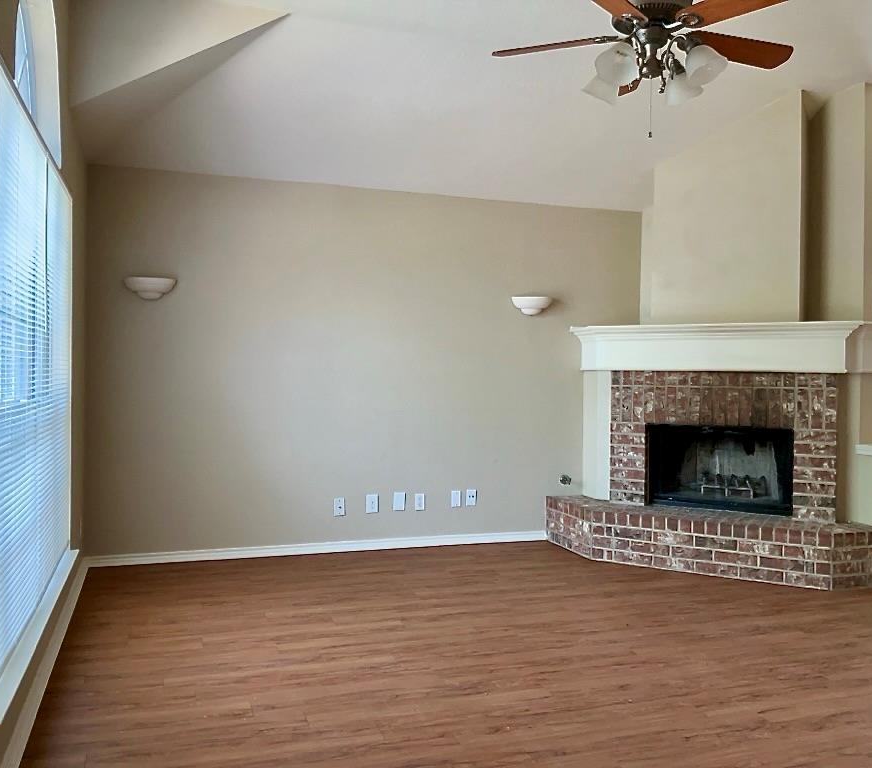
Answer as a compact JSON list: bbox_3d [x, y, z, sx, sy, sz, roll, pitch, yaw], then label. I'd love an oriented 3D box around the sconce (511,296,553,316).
[{"bbox_3d":[0.719,-0.548,5.680,0.315,0.133,0.150,0,1,-19],"label":"sconce"}]

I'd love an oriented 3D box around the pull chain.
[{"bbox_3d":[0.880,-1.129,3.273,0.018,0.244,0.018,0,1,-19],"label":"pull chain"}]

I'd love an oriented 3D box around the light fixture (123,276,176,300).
[{"bbox_3d":[-1.737,-0.576,4.867,0.315,0.132,0.150,0,1,-19],"label":"light fixture"}]

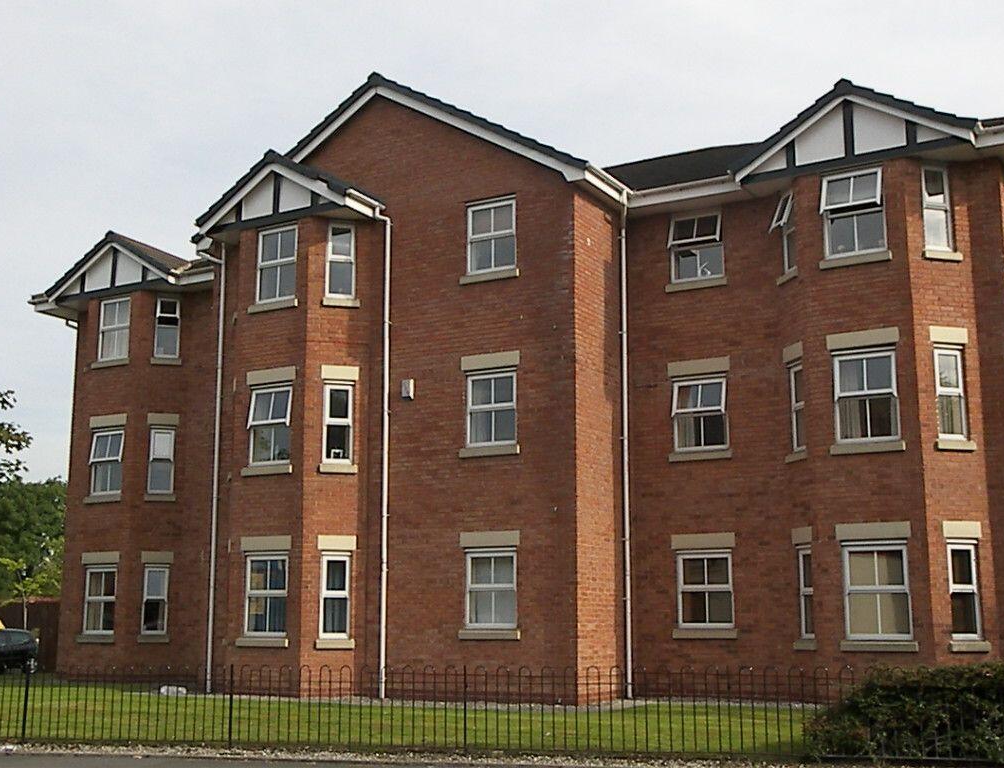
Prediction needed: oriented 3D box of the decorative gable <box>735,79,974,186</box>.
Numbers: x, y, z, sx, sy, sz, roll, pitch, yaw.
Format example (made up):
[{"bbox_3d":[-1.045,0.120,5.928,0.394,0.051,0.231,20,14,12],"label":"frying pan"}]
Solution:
[{"bbox_3d":[5.075,-3.731,20.523,3.600,1.300,0.350,-6,-11,32],"label":"decorative gable"}]

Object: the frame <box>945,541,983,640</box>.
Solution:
[{"bbox_3d":[6.273,2.798,19.264,0.460,1.325,0.090,2,-10,-11],"label":"frame"}]

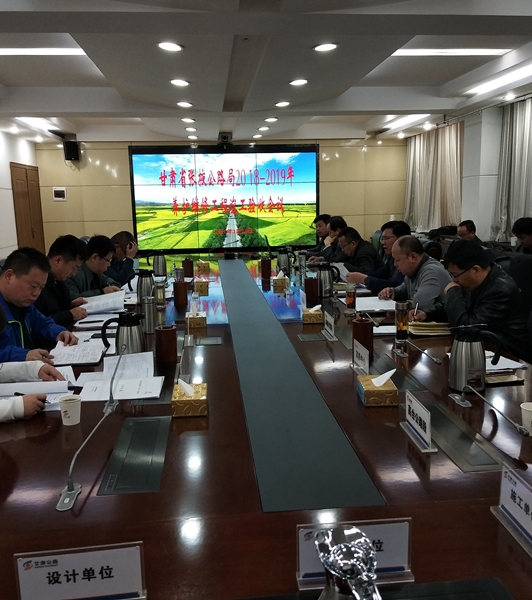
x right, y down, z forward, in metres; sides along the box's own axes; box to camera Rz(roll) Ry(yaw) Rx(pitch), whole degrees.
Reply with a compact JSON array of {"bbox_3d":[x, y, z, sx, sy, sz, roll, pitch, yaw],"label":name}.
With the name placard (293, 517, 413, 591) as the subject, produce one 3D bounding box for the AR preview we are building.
[{"bbox_3d":[0.160,0.451,1.086,0.213,0.112,0.047,-2,9,-5],"label":"name placard"}]

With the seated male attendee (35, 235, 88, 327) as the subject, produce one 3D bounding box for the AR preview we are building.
[{"bbox_3d":[-1.175,0.247,3.690,0.740,1.275,0.560,-1,9,5],"label":"seated male attendee"}]

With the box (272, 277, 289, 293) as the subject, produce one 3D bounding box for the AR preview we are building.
[{"bbox_3d":[0.124,-0.152,5.007,0.112,0.056,0.168,0,9,7],"label":"box"}]

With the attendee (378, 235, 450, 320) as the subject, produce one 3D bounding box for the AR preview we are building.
[{"bbox_3d":[0.945,0.171,4.004,0.640,1.210,0.540,0,9,8],"label":"attendee"}]

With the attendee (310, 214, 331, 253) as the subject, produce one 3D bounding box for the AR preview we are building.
[{"bbox_3d":[0.764,-0.397,7.333,0.780,1.295,0.550,-4,9,-13],"label":"attendee"}]

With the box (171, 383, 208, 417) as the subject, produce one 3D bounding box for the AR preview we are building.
[{"bbox_3d":[-0.256,0.341,2.047,0.112,0.056,0.168,-2,9,-5],"label":"box"}]

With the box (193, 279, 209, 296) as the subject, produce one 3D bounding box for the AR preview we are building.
[{"bbox_3d":[-0.532,-0.131,4.960,0.112,0.056,0.168,-2,9,-5],"label":"box"}]

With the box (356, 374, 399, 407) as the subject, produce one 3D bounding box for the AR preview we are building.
[{"bbox_3d":[0.393,0.318,2.107,0.109,0.056,0.162,-1,9,1],"label":"box"}]

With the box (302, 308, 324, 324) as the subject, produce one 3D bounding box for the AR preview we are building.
[{"bbox_3d":[0.263,0.095,3.542,0.113,0.054,0.195,-2,9,-5],"label":"box"}]

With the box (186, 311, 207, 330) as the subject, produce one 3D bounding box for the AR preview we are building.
[{"bbox_3d":[-0.392,0.111,3.392,0.111,0.058,0.170,-2,9,-5],"label":"box"}]

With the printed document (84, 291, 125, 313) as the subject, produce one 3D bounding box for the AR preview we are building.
[{"bbox_3d":[-0.974,0.018,3.625,0.275,0.050,0.210,-8,28,-2],"label":"printed document"}]

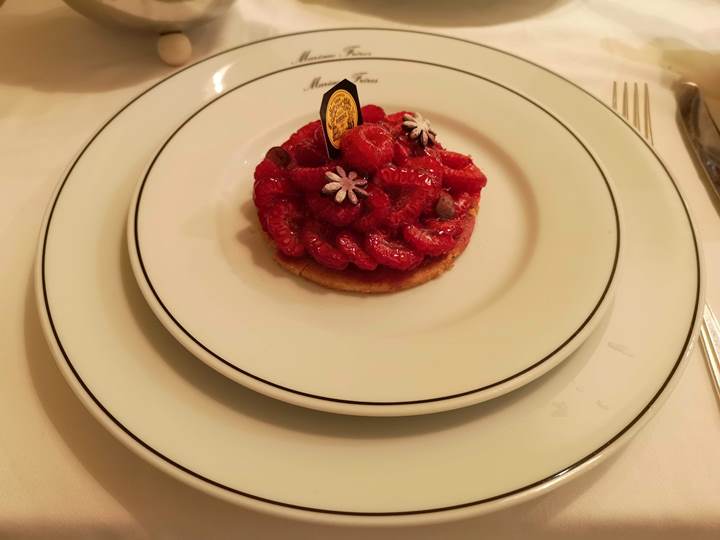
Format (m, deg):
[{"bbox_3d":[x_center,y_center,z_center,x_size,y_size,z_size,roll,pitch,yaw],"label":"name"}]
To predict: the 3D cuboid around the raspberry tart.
[{"bbox_3d":[0.003,-0.040,0.233,0.099,0.034,0.099,0,52,0],"label":"raspberry tart"}]

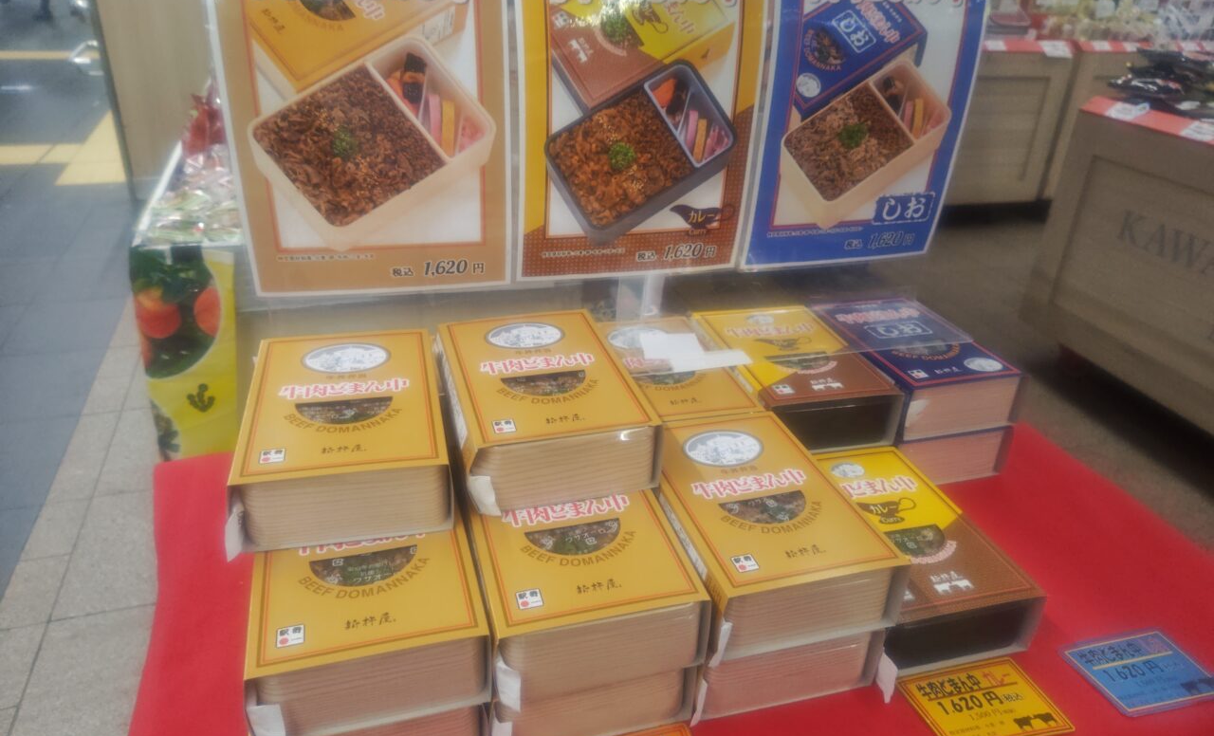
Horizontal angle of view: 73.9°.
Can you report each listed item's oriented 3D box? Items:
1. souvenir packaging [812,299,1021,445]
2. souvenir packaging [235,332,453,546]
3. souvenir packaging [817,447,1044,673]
[{"bbox_3d":[0.318,-0.008,0.867,0.132,0.054,0.202,-6,29,-16],"label":"souvenir packaging"},{"bbox_3d":[-0.192,0.043,0.599,0.132,0.054,0.202,-5,29,-14],"label":"souvenir packaging"},{"bbox_3d":[0.231,0.150,0.670,0.132,0.054,0.202,-5,29,-14],"label":"souvenir packaging"}]

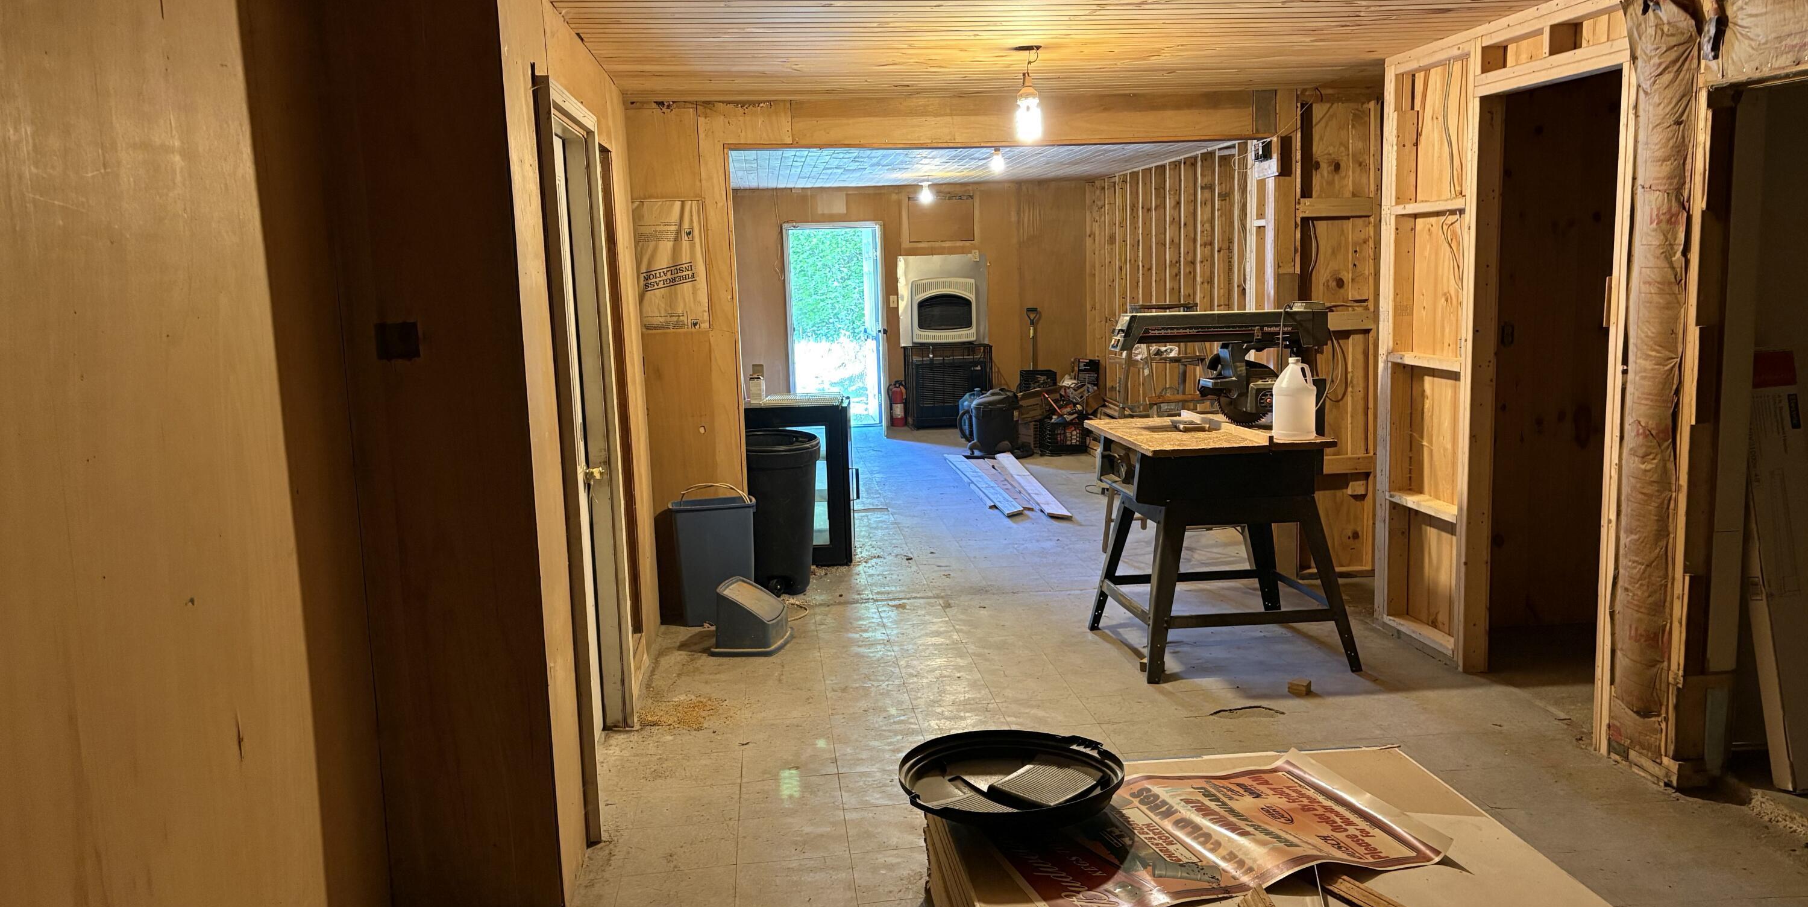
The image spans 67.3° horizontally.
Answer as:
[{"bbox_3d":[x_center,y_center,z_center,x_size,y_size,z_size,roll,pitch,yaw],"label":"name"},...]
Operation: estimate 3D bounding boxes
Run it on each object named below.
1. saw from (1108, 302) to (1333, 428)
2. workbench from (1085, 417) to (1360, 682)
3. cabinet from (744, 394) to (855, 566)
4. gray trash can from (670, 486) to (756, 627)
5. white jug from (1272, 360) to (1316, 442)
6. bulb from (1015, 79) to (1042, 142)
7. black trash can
[{"bbox_3d":[1.244,-0.337,5.337,0.890,0.490,0.420,-3,8,-6],"label":"saw"},{"bbox_3d":[1.260,0.352,5.439,0.860,0.895,1.080,-3,8,-6],"label":"workbench"},{"bbox_3d":[-0.559,0.149,7.555,0.620,0.860,0.520,-1,8,4],"label":"cabinet"},{"bbox_3d":[-0.858,0.464,6.221,0.385,0.610,0.260,-3,8,-6],"label":"gray trash can"},{"bbox_3d":[1.461,-0.203,5.063,0.157,0.305,0.157,-3,8,-6],"label":"white jug"},{"bbox_3d":[0.445,-1.225,4.875,0.090,0.215,0.090,-3,8,-6],"label":"bulb"},{"bbox_3d":[-0.692,0.302,6.861,0.570,0.750,0.570,-3,8,-6],"label":"black trash can"}]

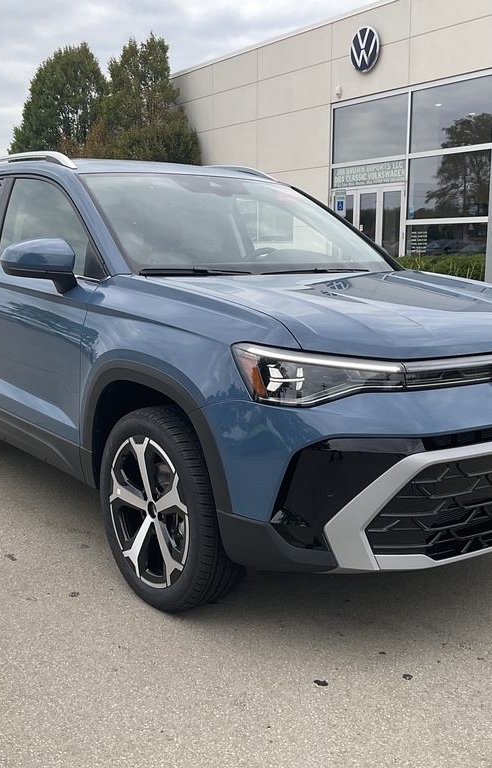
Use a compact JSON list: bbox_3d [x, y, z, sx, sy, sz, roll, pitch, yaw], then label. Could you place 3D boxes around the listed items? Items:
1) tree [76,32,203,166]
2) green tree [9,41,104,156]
[{"bbox_3d":[-3.133,-6.595,25.063,3.600,6.860,3.500,-1,10,-7],"label":"tree"},{"bbox_3d":[-6.417,-7.956,30.000,4.200,7.900,4.200,0,9,0],"label":"green tree"}]

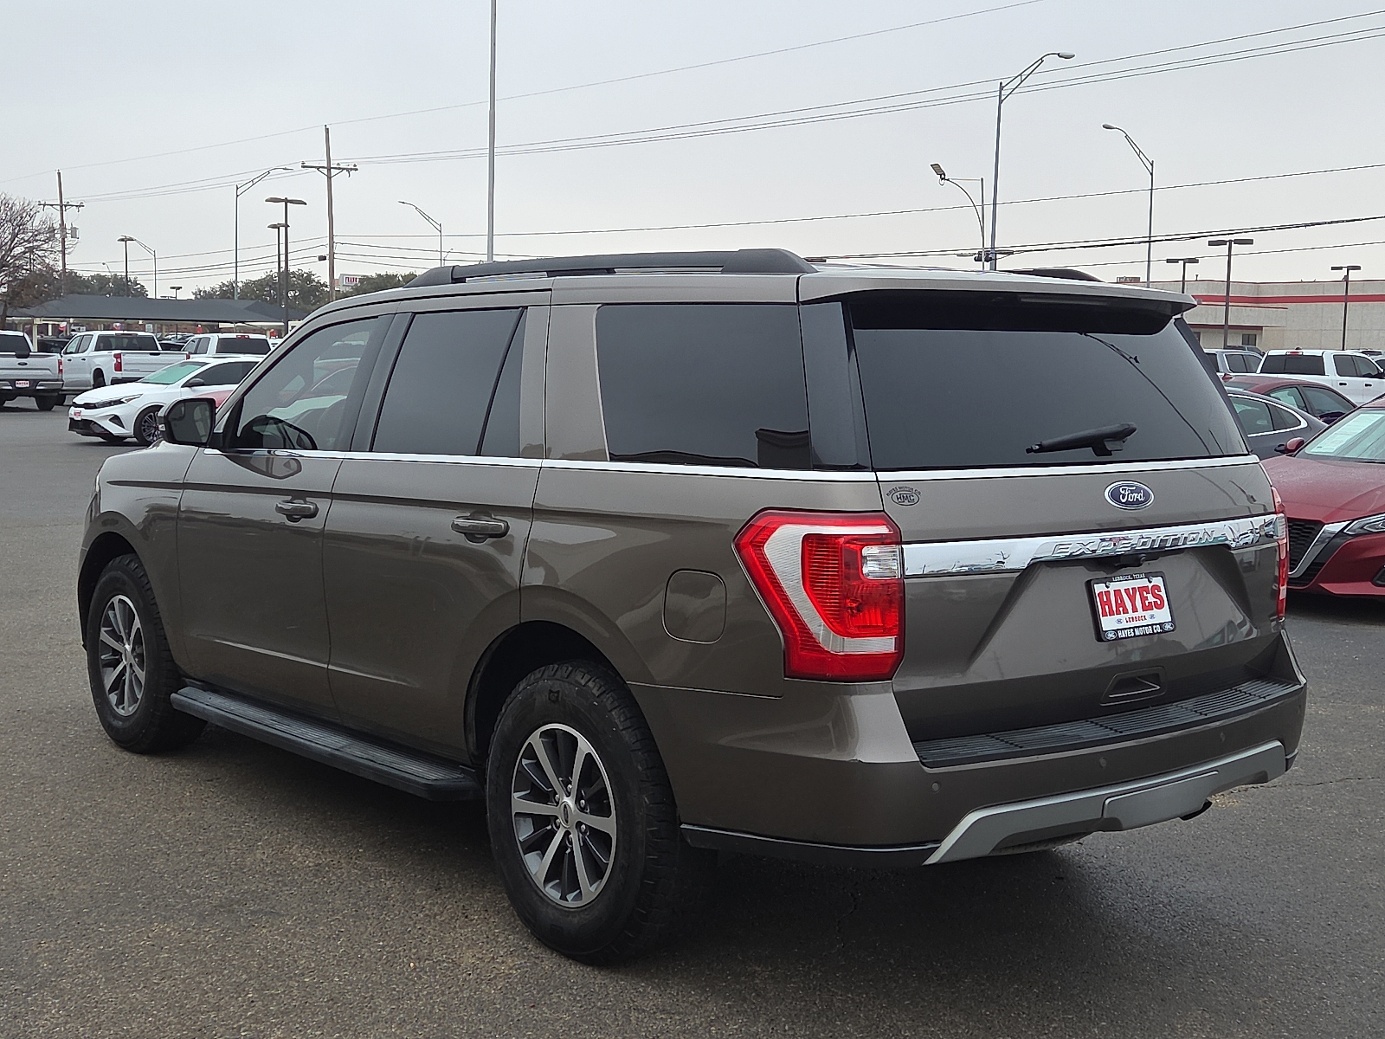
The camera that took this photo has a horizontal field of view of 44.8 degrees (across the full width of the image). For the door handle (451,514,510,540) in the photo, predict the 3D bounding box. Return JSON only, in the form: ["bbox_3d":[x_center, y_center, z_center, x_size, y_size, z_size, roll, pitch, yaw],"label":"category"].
[{"bbox_3d":[-0.597,0.022,4.681,0.065,0.062,0.248,-3,6,-40],"label":"door handle"}]

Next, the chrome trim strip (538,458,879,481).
[{"bbox_3d":[-0.002,-0.129,4.152,0.090,0.036,1.140,-4,5,-43],"label":"chrome trim strip"}]

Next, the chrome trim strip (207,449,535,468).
[{"bbox_3d":[-1.111,-0.202,5.425,0.025,0.030,2.232,-3,5,-39],"label":"chrome trim strip"}]

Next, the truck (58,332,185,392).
[{"bbox_3d":[-15.100,-3.980,44.360,2.060,1.920,5.870,-3,7,-35],"label":"truck"}]

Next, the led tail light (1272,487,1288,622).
[{"bbox_3d":[1.625,0.085,4.925,0.230,0.385,0.350,-3,6,-40],"label":"led tail light"}]

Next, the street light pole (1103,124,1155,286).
[{"bbox_3d":[19.279,-11.438,74.675,3.100,12.200,0.330,-2,6,-30],"label":"street light pole"}]

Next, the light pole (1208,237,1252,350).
[{"bbox_3d":[19.804,-7.155,62.301,1.680,6.400,0.400,3,6,18],"label":"light pole"}]

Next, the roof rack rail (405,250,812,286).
[{"bbox_3d":[-0.334,-0.732,5.001,0.065,0.080,1.960,-4,7,-40],"label":"roof rack rail"}]

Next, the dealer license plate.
[{"bbox_3d":[1.130,0.219,4.295,0.311,0.165,0.025,-4,0,-40],"label":"dealer license plate"}]

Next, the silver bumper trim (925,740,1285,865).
[{"bbox_3d":[1.130,0.691,4.203,1.490,0.130,0.120,-3,6,-40],"label":"silver bumper trim"}]

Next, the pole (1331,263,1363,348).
[{"bbox_3d":[30.331,-8.430,78.307,1.420,6.775,0.350,1,5,0],"label":"pole"}]

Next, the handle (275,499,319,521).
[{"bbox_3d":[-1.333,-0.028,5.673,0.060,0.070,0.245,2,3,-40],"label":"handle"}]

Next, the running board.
[{"bbox_3d":[-1.312,0.758,5.767,0.170,0.072,2.020,-4,6,-40],"label":"running board"}]

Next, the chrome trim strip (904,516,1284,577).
[{"bbox_3d":[1.081,0.066,4.219,1.525,0.080,0.090,-3,6,-40],"label":"chrome trim strip"}]

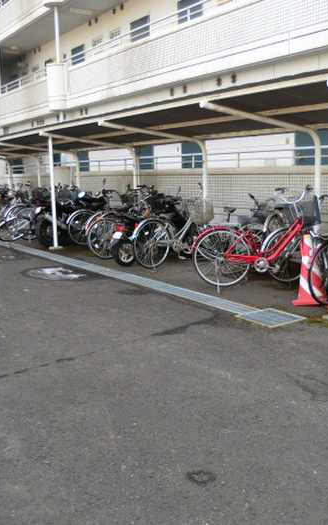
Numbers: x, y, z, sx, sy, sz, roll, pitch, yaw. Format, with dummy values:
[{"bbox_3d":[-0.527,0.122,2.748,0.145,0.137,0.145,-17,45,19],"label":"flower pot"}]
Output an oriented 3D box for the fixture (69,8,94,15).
[{"bbox_3d":[-2.177,-6.608,14.364,0.630,0.080,0.120,-7,11,-34],"label":"fixture"}]

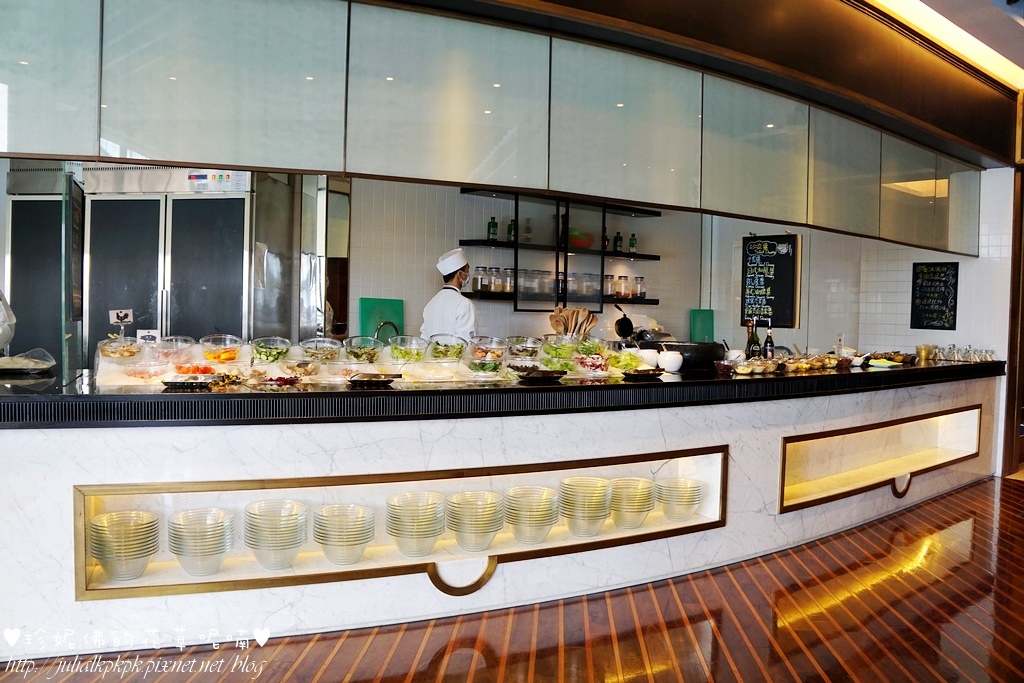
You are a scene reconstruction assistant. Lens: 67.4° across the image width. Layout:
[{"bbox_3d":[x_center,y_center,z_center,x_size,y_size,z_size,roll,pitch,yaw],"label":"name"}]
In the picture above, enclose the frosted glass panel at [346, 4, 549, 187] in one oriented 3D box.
[{"bbox_3d":[-0.261,-1.092,3.485,0.988,0.730,0.030,0,2,-27],"label":"frosted glass panel"}]

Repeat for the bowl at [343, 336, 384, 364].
[{"bbox_3d":[-0.676,0.037,3.510,0.185,0.095,0.185,0,11,-23],"label":"bowl"}]

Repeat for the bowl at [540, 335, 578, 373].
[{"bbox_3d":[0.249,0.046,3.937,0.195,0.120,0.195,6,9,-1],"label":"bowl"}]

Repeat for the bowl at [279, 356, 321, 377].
[{"bbox_3d":[-0.877,0.108,3.192,0.164,0.075,0.164,0,7,-20],"label":"bowl"}]

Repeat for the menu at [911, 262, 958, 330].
[{"bbox_3d":[3.764,-0.405,6.840,0.020,0.595,0.400,0,2,-35],"label":"menu"}]

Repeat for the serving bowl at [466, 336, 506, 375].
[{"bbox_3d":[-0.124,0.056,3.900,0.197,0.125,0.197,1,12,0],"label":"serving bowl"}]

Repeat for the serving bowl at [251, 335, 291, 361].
[{"bbox_3d":[-1.129,0.040,3.600,0.197,0.095,0.197,1,12,-17],"label":"serving bowl"}]

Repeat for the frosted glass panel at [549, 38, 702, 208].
[{"bbox_3d":[0.608,-1.101,3.958,0.991,0.734,0.030,0,2,-30],"label":"frosted glass panel"}]

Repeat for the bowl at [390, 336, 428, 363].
[{"bbox_3d":[-0.482,0.037,3.593,0.187,0.095,0.187,4,10,-1],"label":"bowl"}]

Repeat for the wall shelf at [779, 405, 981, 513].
[{"bbox_3d":[2.269,0.679,4.743,2.612,0.440,0.280,-1,3,-40],"label":"wall shelf"}]

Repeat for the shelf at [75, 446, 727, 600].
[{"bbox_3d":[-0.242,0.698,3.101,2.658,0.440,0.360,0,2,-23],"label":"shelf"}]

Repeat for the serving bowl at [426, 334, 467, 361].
[{"bbox_3d":[-0.313,0.035,3.820,0.197,0.095,0.197,2,12,0],"label":"serving bowl"}]

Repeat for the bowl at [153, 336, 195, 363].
[{"bbox_3d":[-1.531,0.038,3.480,0.197,0.095,0.197,1,12,-24],"label":"bowl"}]

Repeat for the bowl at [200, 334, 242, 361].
[{"bbox_3d":[-1.259,0.035,3.323,0.188,0.095,0.188,0,11,-15],"label":"bowl"}]

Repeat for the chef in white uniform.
[{"bbox_3d":[-0.446,0.249,5.274,0.330,1.770,0.470,0,2,-38],"label":"chef in white uniform"}]

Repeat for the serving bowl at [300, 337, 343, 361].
[{"bbox_3d":[-0.856,0.036,3.442,0.188,0.090,0.188,0,11,-20],"label":"serving bowl"}]

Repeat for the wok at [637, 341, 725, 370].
[{"bbox_3d":[1.086,0.103,4.950,0.590,0.190,0.590,1,2,0],"label":"wok"}]

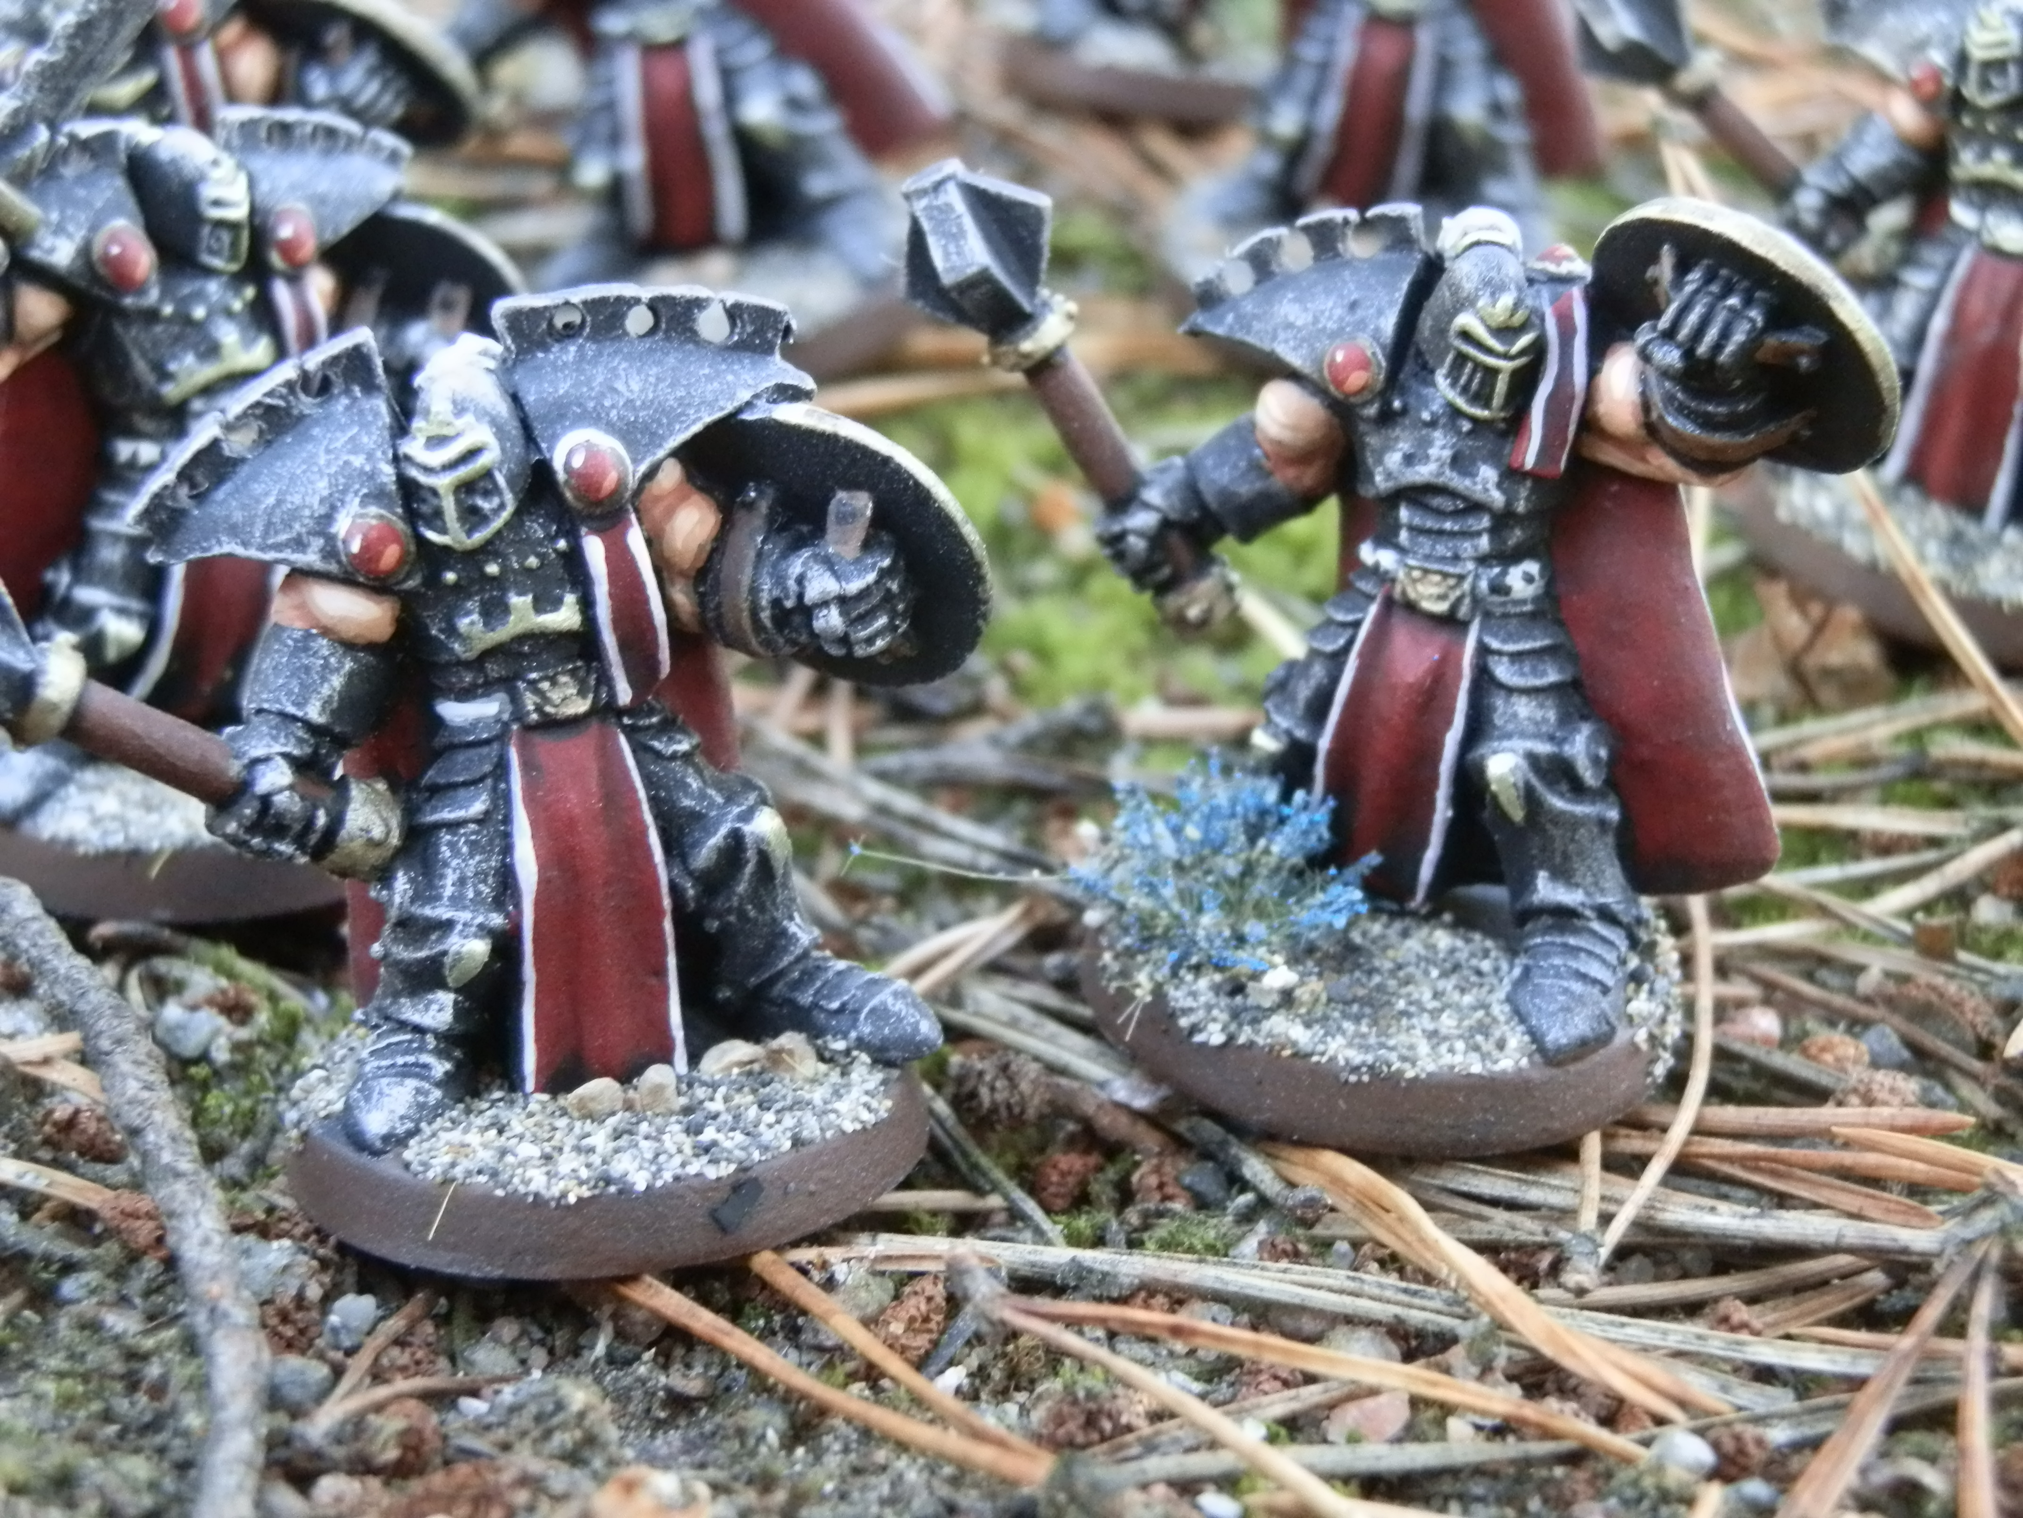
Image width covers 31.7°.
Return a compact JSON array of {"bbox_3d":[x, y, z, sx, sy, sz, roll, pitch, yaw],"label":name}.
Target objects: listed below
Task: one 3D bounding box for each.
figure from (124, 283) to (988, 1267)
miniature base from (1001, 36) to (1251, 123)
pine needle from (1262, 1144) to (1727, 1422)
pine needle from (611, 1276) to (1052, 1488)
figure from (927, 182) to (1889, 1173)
[{"bbox_3d":[-0.018,-0.001,0.139,0.034,0.035,0.026,-6,19,-11],"label":"figure"},{"bbox_3d":[0.013,-0.049,0.252,0.026,0.004,0.026,0,25,0],"label":"miniature base"},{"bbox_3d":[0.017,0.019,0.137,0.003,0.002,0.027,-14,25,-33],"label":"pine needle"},{"bbox_3d":[-0.008,0.022,0.128,0.023,0.002,0.002,16,27,35],"label":"pine needle"},{"bbox_3d":[0.016,-0.006,0.149,0.040,0.037,0.026,8,23,16],"label":"figure"}]

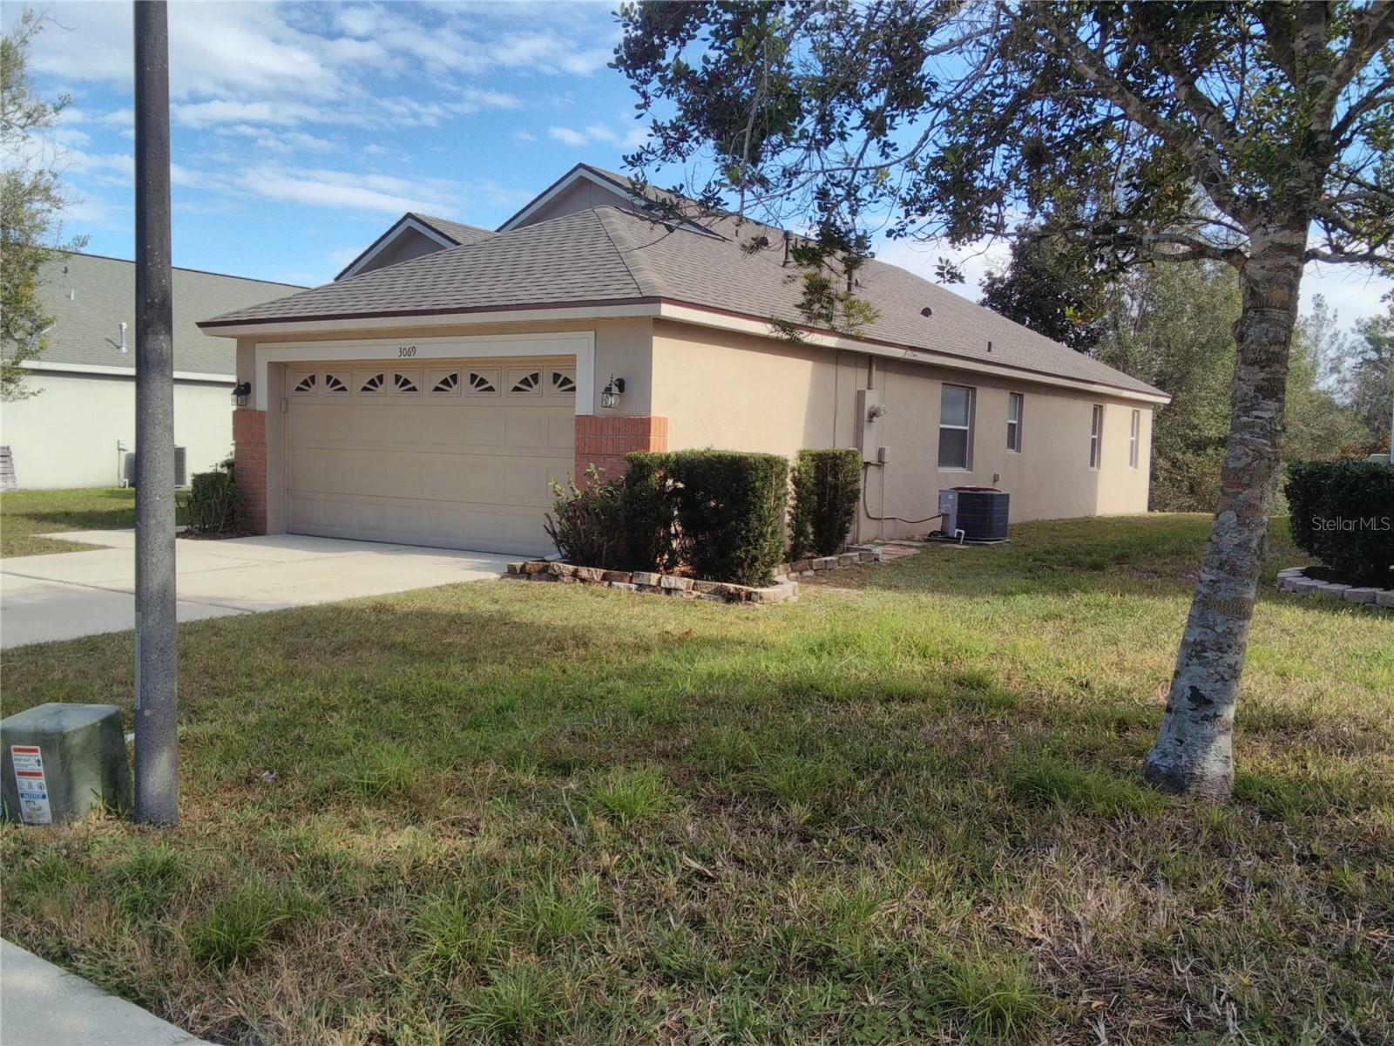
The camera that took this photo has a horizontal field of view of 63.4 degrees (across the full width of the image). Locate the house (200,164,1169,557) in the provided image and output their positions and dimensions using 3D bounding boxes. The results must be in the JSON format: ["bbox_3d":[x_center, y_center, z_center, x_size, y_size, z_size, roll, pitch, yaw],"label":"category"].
[{"bbox_3d":[0.374,-3.391,22.775,12.800,6.150,21.200,4,5,34],"label":"house"}]

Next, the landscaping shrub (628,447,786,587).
[{"bbox_3d":[0.107,-0.086,10.142,1.380,1.180,0.580,4,5,34],"label":"landscaping shrub"}]

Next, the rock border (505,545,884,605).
[{"bbox_3d":[0.544,0.428,11.704,2.900,0.220,4.300,4,5,34],"label":"rock border"}]

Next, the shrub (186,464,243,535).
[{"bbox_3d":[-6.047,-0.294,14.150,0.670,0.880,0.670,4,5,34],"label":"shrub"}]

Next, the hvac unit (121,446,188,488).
[{"bbox_3d":[-11.255,-1.153,23.400,0.930,0.850,0.930,4,5,34],"label":"hvac unit"}]

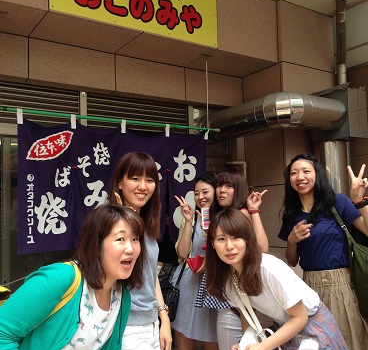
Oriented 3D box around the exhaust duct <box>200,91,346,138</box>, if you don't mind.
[{"bbox_3d":[0.781,-0.499,4.244,0.741,0.285,1.079,2,-6,-33],"label":"exhaust duct"}]

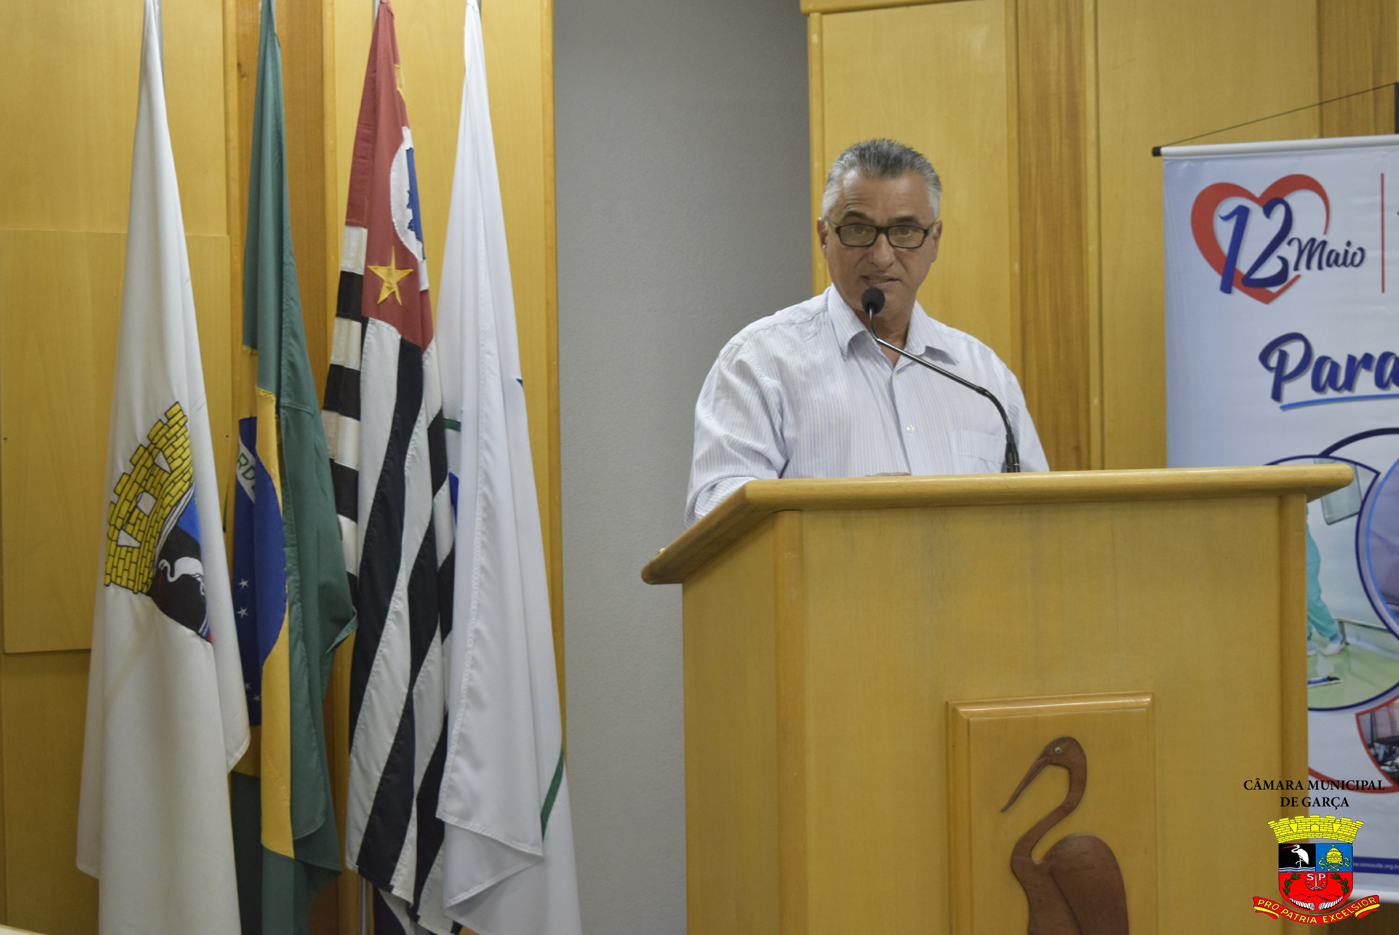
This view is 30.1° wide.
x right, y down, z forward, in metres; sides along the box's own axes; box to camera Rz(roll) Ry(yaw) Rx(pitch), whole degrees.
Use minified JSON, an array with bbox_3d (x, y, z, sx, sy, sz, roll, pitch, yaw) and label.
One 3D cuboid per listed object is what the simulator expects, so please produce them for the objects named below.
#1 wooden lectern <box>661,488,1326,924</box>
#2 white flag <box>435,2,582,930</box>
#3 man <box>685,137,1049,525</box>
[{"bbox_3d":[0.376,0.604,3.352,0.800,1.200,0.440,-1,2,-19],"label":"wooden lectern"},{"bbox_3d":[-0.350,0.040,4.700,0.300,1.780,0.250,-1,2,-17],"label":"white flag"},{"bbox_3d":[0.254,0.365,3.690,0.550,1.663,0.420,-1,2,-14],"label":"man"}]

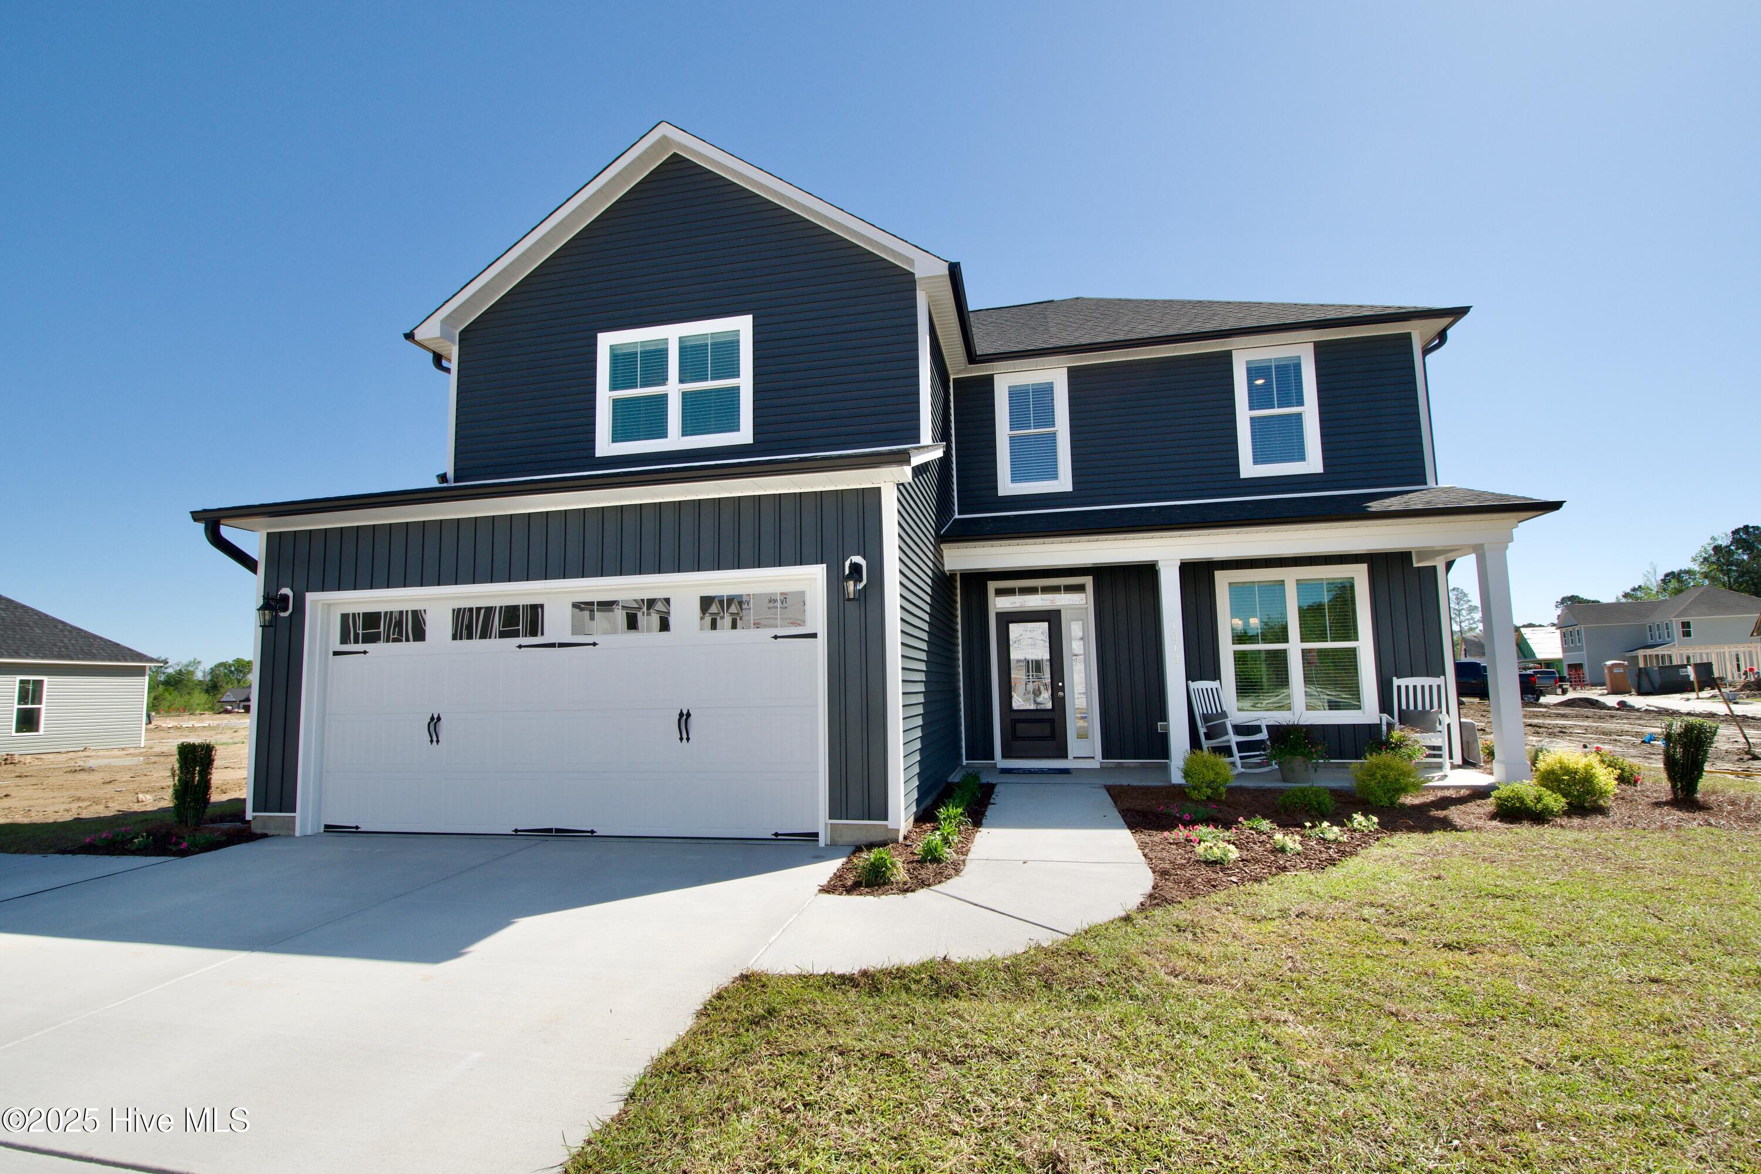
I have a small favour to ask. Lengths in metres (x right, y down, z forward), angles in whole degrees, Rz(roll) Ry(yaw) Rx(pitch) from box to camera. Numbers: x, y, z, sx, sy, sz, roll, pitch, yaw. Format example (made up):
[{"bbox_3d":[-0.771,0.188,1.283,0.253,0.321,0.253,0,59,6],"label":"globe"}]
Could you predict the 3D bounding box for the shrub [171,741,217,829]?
[{"bbox_3d":[-6.877,1.985,7.350,0.354,0.882,0.354,-3,-6,11],"label":"shrub"}]

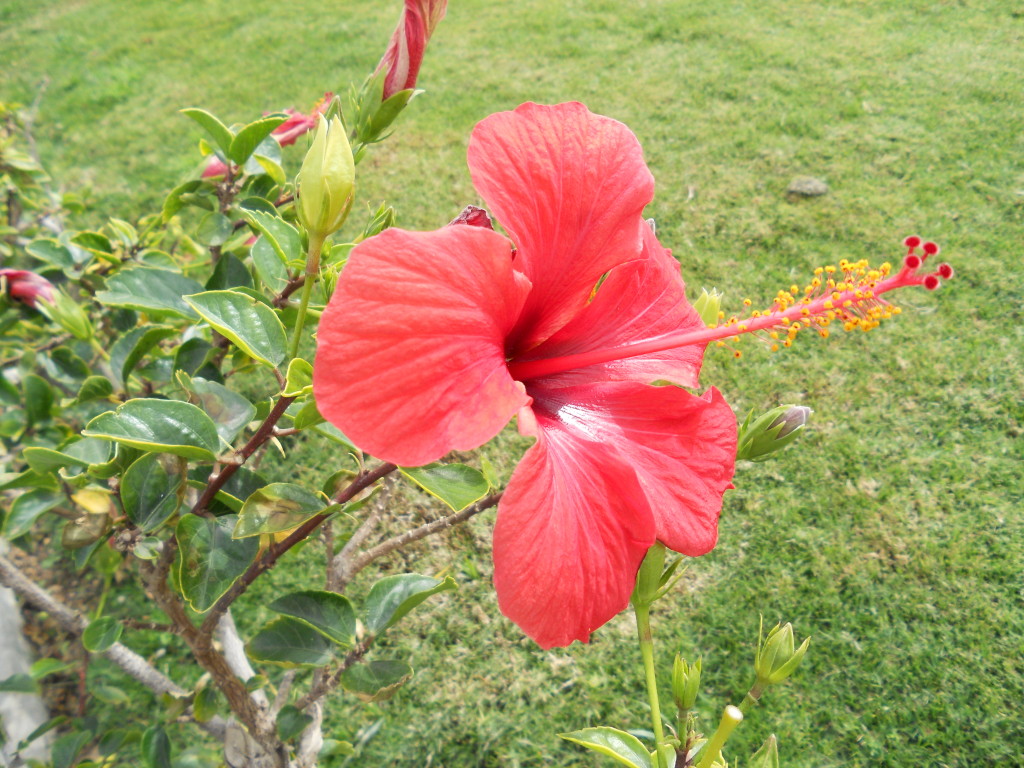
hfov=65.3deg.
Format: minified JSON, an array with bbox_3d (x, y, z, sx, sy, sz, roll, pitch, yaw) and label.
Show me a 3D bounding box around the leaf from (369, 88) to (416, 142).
[{"bbox_3d":[-0.051,-0.113,0.338,0.030,0.012,0.006,-45,41,9],"label":"leaf"}]

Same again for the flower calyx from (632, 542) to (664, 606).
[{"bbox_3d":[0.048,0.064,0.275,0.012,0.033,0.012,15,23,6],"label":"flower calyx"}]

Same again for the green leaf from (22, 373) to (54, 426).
[{"bbox_3d":[-0.267,0.009,0.450,0.018,0.008,0.030,3,63,-5],"label":"green leaf"}]

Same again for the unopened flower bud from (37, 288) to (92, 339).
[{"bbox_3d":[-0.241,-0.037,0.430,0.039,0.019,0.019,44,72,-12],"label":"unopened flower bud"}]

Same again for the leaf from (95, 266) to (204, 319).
[{"bbox_3d":[-0.187,-0.042,0.415,0.055,0.014,0.037,5,40,-10],"label":"leaf"}]

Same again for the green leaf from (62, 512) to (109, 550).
[{"bbox_3d":[-0.198,0.068,0.370,0.025,0.008,0.017,-23,50,-12],"label":"green leaf"}]

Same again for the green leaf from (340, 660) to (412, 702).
[{"bbox_3d":[-0.068,0.149,0.400,0.035,0.030,0.009,-8,28,4],"label":"green leaf"}]

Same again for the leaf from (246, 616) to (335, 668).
[{"bbox_3d":[-0.111,0.130,0.400,0.044,0.009,0.028,-1,41,4],"label":"leaf"}]

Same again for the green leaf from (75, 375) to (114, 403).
[{"bbox_3d":[-0.219,0.002,0.420,0.021,0.007,0.015,-11,53,-1],"label":"green leaf"}]

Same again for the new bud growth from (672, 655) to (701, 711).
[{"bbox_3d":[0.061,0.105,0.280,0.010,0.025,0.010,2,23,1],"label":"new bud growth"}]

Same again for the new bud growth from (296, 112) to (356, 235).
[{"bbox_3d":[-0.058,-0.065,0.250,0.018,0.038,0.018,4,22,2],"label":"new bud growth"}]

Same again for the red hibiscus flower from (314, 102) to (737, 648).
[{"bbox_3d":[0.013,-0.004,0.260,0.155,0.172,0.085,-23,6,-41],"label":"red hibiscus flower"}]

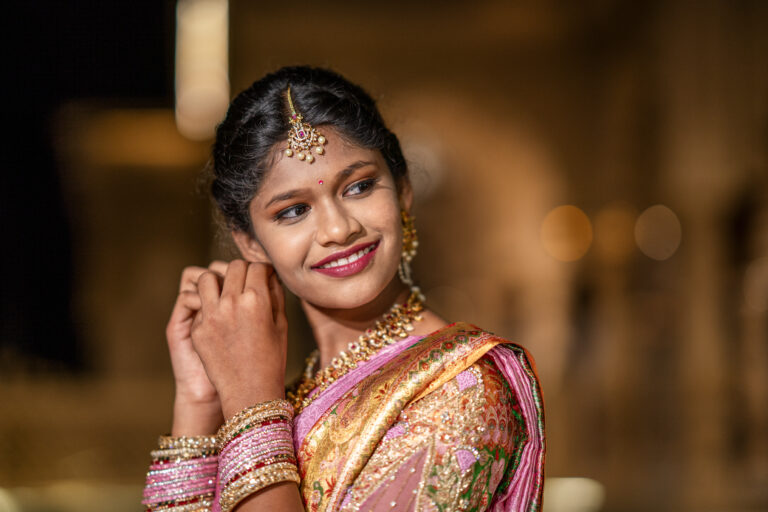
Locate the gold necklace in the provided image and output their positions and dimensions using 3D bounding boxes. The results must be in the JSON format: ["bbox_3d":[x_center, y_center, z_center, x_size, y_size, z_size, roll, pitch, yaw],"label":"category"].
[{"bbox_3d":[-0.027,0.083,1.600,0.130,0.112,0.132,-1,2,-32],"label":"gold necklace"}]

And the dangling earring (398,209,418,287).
[{"bbox_3d":[0.020,-0.007,1.610,0.016,0.070,0.025,1,2,35],"label":"dangling earring"}]

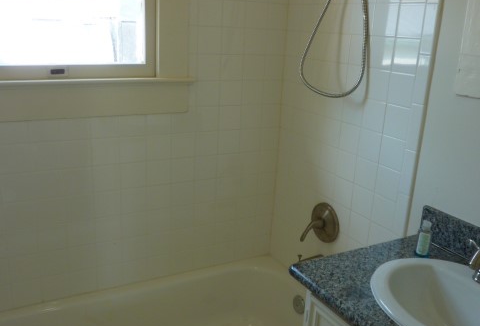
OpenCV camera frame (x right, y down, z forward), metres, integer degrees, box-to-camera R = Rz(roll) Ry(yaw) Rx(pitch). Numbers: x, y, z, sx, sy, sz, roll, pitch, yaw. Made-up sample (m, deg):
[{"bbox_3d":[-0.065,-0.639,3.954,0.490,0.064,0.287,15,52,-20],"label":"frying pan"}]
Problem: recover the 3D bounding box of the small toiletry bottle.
[{"bbox_3d":[0.546,0.225,1.368,0.034,0.109,0.034,11,18,26],"label":"small toiletry bottle"}]

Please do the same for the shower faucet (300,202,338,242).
[{"bbox_3d":[0.320,0.259,1.935,0.095,0.180,0.178,-6,18,-28],"label":"shower faucet"}]

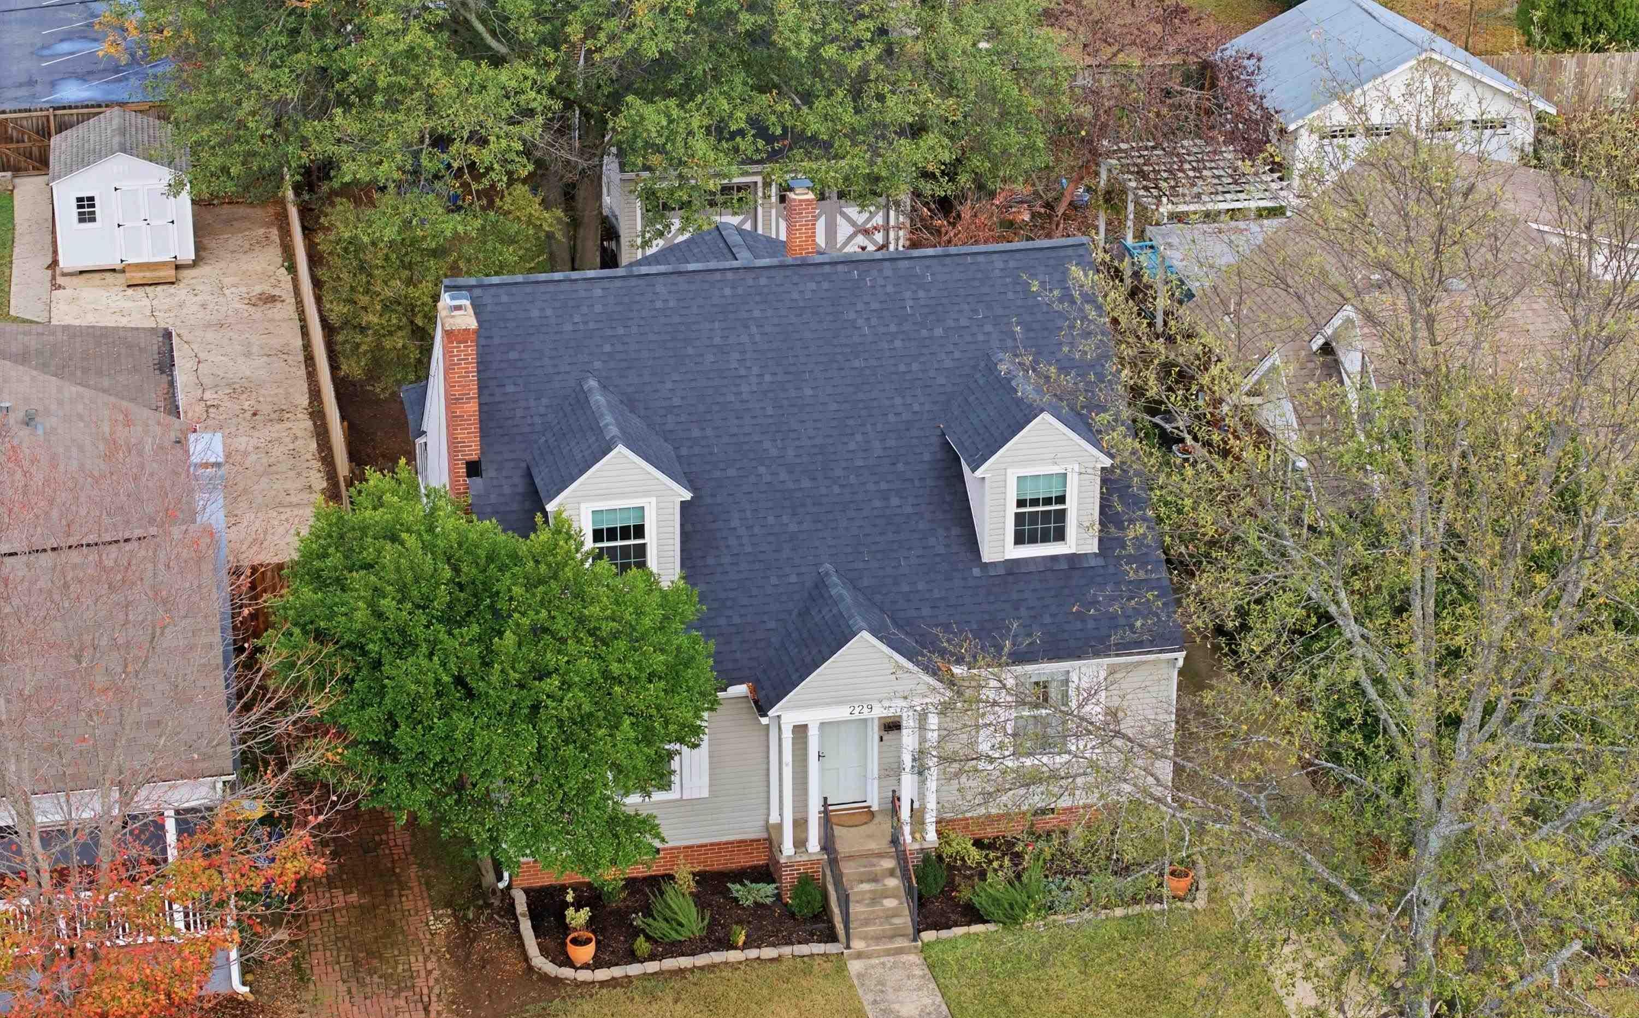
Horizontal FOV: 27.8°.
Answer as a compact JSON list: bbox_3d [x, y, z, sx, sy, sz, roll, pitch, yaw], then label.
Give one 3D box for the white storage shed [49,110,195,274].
[{"bbox_3d":[-16.621,-7.678,79.080,3.219,2.827,3.790,-5,24,-11],"label":"white storage shed"}]

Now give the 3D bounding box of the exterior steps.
[{"bbox_3d":[0.788,5.974,50.081,1.140,0.906,1.596,-5,24,-11],"label":"exterior steps"}]

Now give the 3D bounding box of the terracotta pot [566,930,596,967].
[{"bbox_3d":[-3.546,6.530,49.233,0.422,0.412,0.422,0,23,0],"label":"terracotta pot"}]

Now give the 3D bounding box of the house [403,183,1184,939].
[{"bbox_3d":[-0.982,-1.130,55.972,10.970,9.115,15.759,-5,24,-11],"label":"house"}]

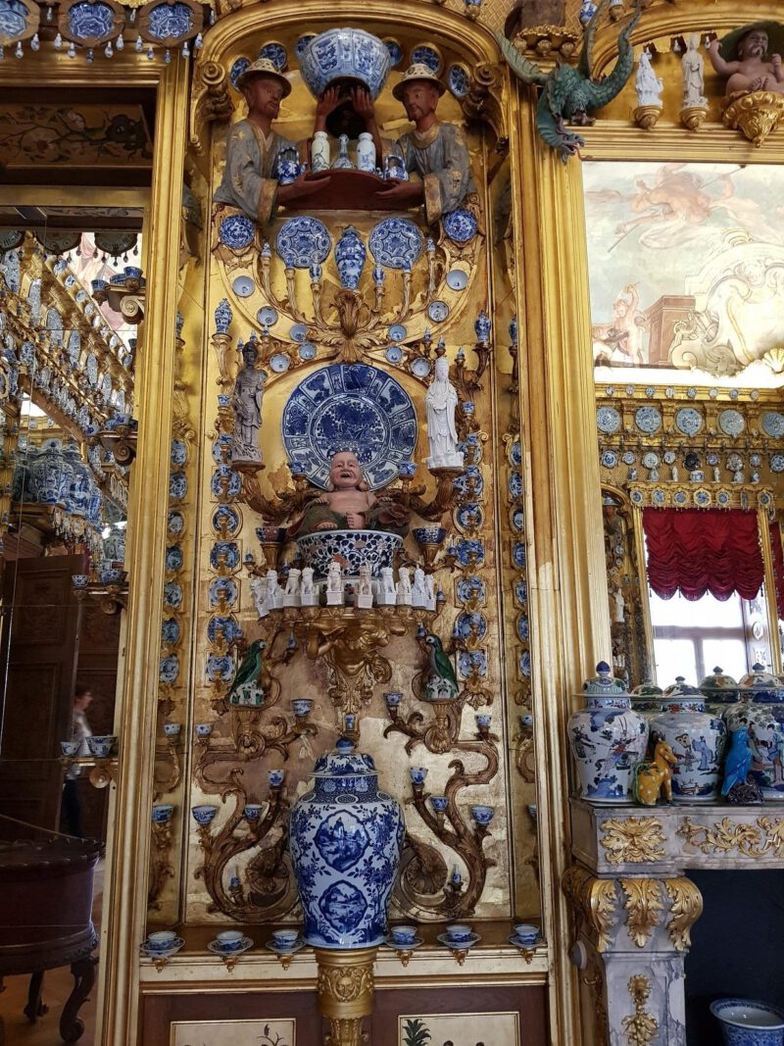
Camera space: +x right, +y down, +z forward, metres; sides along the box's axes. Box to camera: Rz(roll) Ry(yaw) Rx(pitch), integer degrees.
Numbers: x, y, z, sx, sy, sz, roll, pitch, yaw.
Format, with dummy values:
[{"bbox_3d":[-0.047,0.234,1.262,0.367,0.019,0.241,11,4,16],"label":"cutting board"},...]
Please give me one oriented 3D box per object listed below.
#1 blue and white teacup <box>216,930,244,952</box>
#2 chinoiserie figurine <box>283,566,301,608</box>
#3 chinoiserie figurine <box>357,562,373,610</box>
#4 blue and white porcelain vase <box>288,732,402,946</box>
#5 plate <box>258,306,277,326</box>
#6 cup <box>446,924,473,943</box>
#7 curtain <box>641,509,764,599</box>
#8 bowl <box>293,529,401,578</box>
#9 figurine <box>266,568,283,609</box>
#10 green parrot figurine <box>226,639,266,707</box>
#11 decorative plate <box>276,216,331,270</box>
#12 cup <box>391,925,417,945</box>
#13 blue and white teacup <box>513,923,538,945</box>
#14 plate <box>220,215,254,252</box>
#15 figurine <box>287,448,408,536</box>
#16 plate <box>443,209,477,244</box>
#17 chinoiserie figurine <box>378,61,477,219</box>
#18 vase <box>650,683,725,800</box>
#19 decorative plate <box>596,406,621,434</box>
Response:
[{"bbox_3d":[-0.460,1.191,2.232,0.077,0.042,0.077,0,-12,-2],"label":"blue and white teacup"},{"bbox_3d":[-0.311,0.204,2.466,0.040,0.115,0.048,-8,-14,35],"label":"chinoiserie figurine"},{"bbox_3d":[-0.088,0.195,2.416,0.044,0.136,0.053,3,-12,-17],"label":"chinoiserie figurine"},{"bbox_3d":[-0.125,0.859,2.171,0.316,0.530,0.316,0,-11,-2],"label":"blue and white porcelain vase"},{"bbox_3d":[-0.469,-0.777,2.955,0.077,0.077,0.022,0,-9,-2],"label":"plate"},{"bbox_3d":[0.190,1.167,2.225,0.075,0.043,0.075,0,-11,-2],"label":"cup"},{"bbox_3d":[3.640,0.376,9.200,1.290,1.090,0.150,0,-11,-2],"label":"curtain"},{"bbox_3d":[-0.135,0.124,2.507,0.345,0.142,0.345,-1,-12,0],"label":"bowl"},{"bbox_3d":[-0.359,0.203,2.427,0.033,0.122,0.043,-8,-14,32],"label":"figurine"},{"bbox_3d":[-0.474,0.483,2.539,0.129,0.208,0.088,-3,-12,10],"label":"green parrot figurine"},{"bbox_3d":[-0.312,-0.999,2.798,0.193,0.193,0.030,0,-5,-2],"label":"decorative plate"},{"bbox_3d":[0.036,1.232,2.339,0.078,0.042,0.078,0,-11,0],"label":"cup"},{"bbox_3d":[0.408,1.248,2.373,0.079,0.043,0.079,0,-11,-2],"label":"blue and white teacup"},{"bbox_3d":[-0.590,-1.112,3.006,0.131,0.131,0.025,0,-5,-2],"label":"plate"},{"bbox_3d":[-0.149,-0.097,2.737,0.400,0.323,0.250,0,-11,-2],"label":"figurine"},{"bbox_3d":[0.266,-1.153,3.050,0.128,0.128,0.025,0,-2,-2],"label":"plate"},{"bbox_3d":[0.138,-1.434,2.942,0.340,0.630,0.280,-7,-13,29],"label":"chinoiserie figurine"},{"bbox_3d":[0.902,0.658,2.427,0.236,0.355,0.236,0,-11,-2],"label":"vase"},{"bbox_3d":[2.611,-1.236,9.432,0.306,0.306,0.045,0,-1,-2],"label":"decorative plate"}]

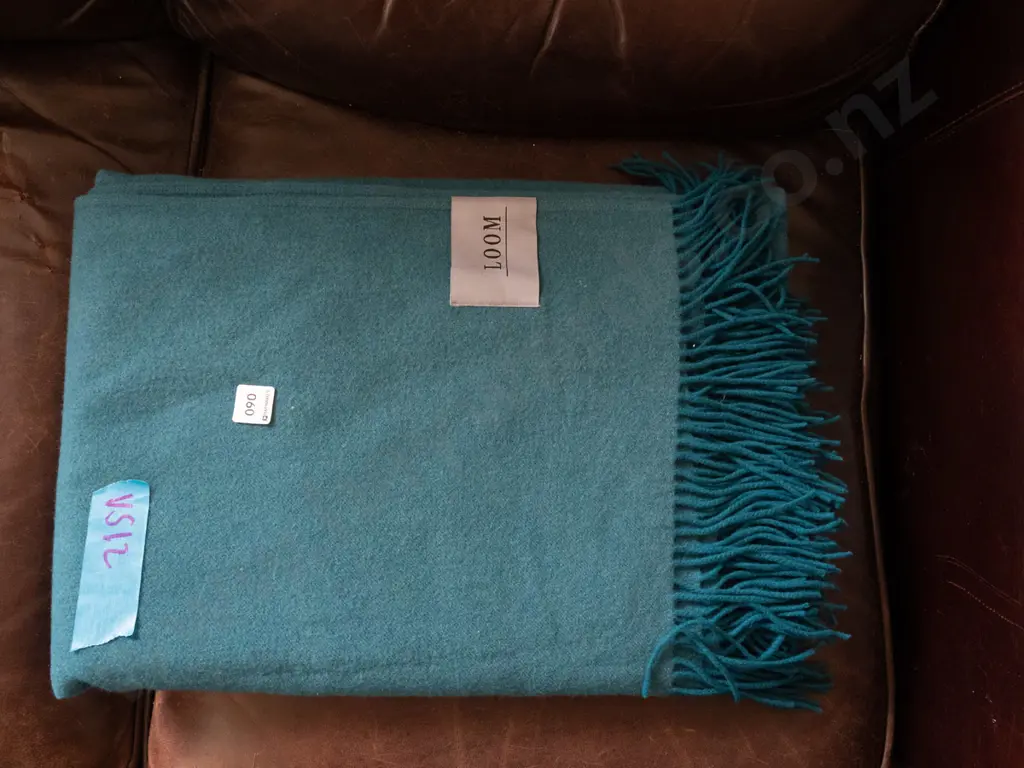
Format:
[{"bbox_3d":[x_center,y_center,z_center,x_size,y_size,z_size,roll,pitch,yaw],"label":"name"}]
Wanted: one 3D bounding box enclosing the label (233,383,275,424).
[{"bbox_3d":[-0.176,0.014,0.645,0.026,0.002,0.026,4,80,1],"label":"label"}]

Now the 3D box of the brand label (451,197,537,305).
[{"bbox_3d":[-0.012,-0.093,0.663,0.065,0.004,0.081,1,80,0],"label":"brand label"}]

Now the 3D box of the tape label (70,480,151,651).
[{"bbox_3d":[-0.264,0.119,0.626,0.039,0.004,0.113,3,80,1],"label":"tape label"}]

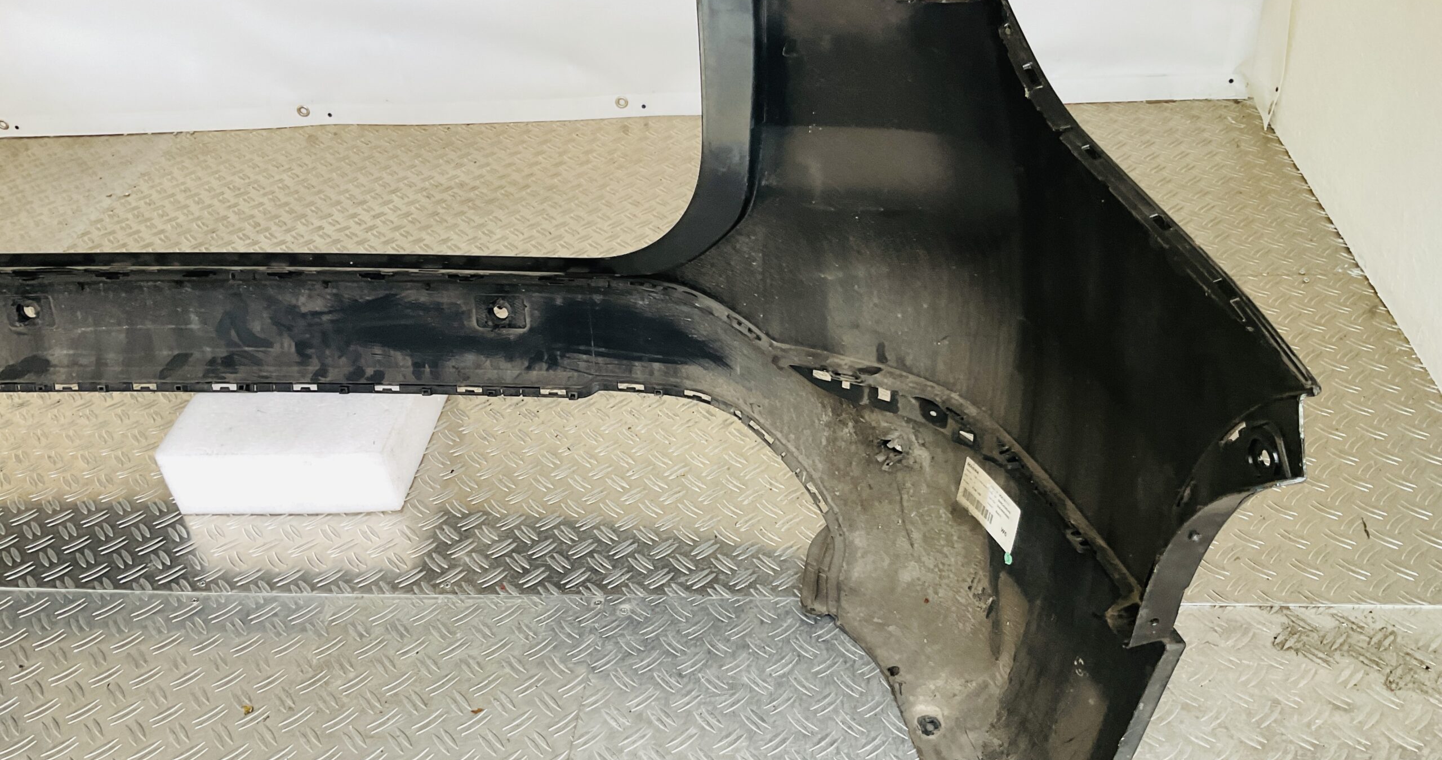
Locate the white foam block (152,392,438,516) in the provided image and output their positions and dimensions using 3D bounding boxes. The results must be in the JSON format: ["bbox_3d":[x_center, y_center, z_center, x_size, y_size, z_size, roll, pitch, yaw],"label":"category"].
[{"bbox_3d":[-0.465,0.036,1.393,0.247,0.081,0.257,-1,36,5],"label":"white foam block"}]

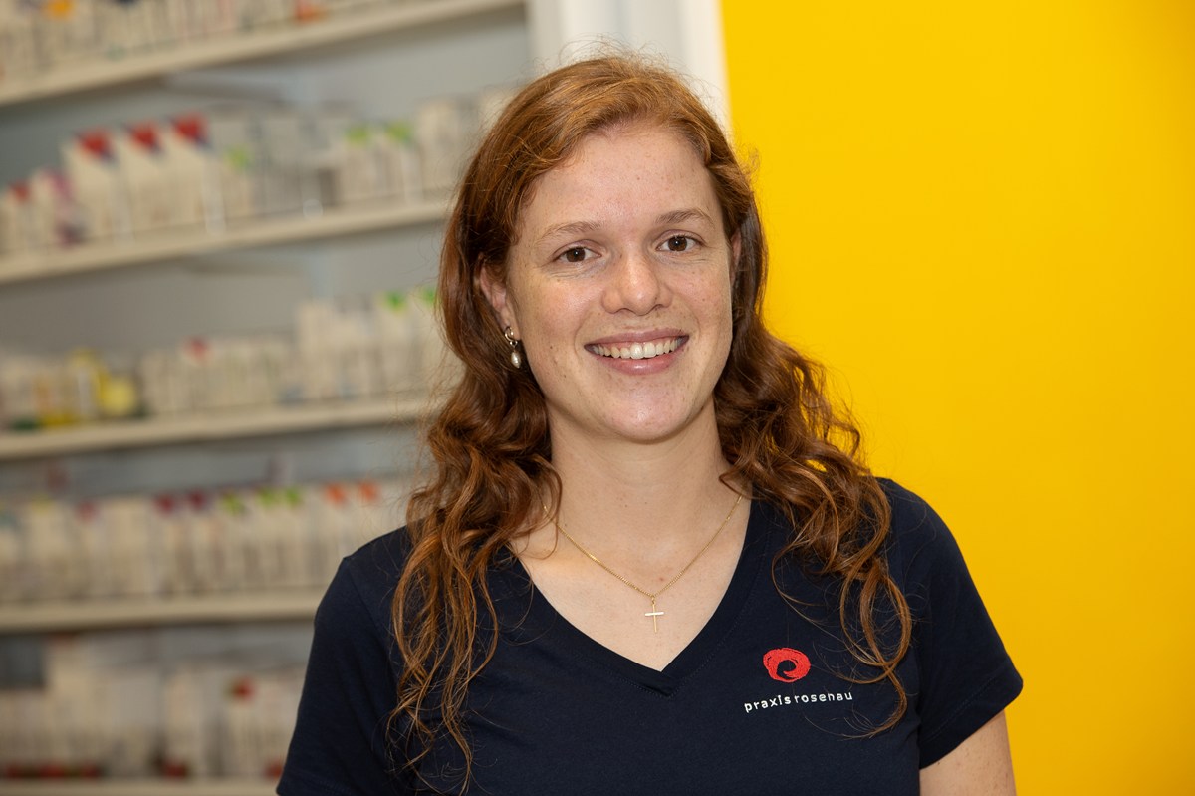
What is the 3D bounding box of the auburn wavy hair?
[{"bbox_3d":[0.024,0.011,2.550,0.312,0.443,0.240,-5,0,-7],"label":"auburn wavy hair"}]

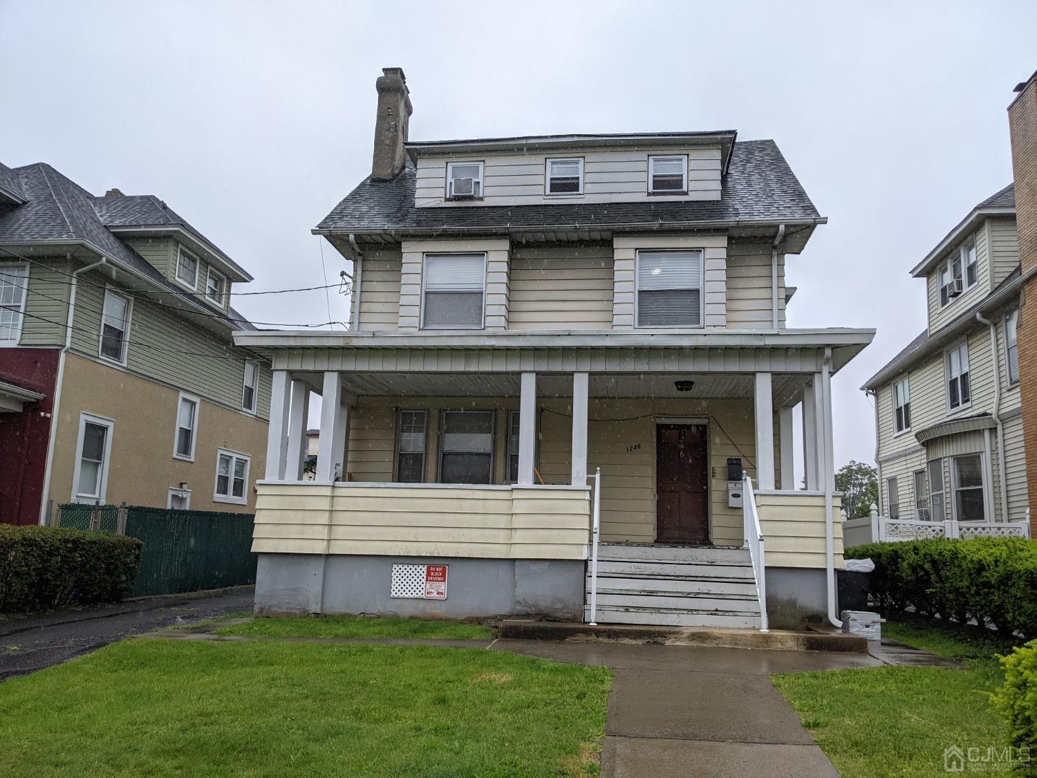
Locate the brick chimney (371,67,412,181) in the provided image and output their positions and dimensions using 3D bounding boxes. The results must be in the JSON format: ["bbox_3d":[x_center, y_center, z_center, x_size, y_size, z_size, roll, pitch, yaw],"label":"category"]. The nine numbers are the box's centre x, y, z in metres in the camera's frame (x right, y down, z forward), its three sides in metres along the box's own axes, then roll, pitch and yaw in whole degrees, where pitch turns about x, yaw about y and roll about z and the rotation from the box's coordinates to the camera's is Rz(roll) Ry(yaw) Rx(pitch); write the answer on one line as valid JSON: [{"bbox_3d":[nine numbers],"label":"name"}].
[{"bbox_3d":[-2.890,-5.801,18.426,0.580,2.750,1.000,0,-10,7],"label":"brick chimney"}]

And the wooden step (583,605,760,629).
[{"bbox_3d":[1.917,2.850,10.090,2.200,0.185,0.280,0,-10,7],"label":"wooden step"}]

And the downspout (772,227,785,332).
[{"bbox_3d":[4.523,-1.857,14.059,0.100,1.800,0.660,0,-10,7],"label":"downspout"}]

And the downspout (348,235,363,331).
[{"bbox_3d":[-3.048,-1.909,15.043,0.100,1.780,0.660,0,-10,7],"label":"downspout"}]

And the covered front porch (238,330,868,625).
[{"bbox_3d":[0.428,1.436,12.679,9.000,4.150,3.200,0,-10,7],"label":"covered front porch"}]

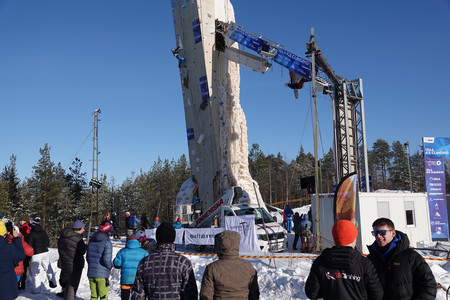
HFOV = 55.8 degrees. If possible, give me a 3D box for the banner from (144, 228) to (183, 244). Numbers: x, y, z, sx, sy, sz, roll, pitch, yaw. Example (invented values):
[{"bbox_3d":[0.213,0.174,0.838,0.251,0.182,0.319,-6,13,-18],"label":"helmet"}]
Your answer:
[{"bbox_3d":[-2.635,3.800,18.600,1.760,0.675,0.060,-1,-8,0],"label":"banner"}]

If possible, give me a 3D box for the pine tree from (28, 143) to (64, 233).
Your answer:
[{"bbox_3d":[-14.280,3.065,34.000,2.900,7.259,2.900,-1,-8,0],"label":"pine tree"}]

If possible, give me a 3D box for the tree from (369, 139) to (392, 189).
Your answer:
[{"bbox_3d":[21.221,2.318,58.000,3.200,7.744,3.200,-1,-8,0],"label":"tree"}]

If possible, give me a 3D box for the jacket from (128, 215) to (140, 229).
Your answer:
[{"bbox_3d":[-5.294,4.226,25.000,0.580,0.795,0.380,-7,-10,37],"label":"jacket"}]

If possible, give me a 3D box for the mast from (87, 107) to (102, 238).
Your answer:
[{"bbox_3d":[-8.106,1.500,26.500,0.900,8.244,0.800,-1,-8,0],"label":"mast"}]

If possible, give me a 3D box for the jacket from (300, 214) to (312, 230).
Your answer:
[{"bbox_3d":[3.605,3.211,18.800,0.500,0.663,0.340,0,-8,-6],"label":"jacket"}]

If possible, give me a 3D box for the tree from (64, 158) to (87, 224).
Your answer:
[{"bbox_3d":[-12.928,3.750,37.000,2.100,6.241,2.100,-1,-8,0],"label":"tree"}]

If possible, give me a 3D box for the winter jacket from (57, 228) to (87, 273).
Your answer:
[{"bbox_3d":[-3.323,2.167,9.200,0.560,0.899,0.400,-8,-11,41],"label":"winter jacket"}]

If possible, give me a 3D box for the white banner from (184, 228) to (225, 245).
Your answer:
[{"bbox_3d":[-0.875,3.802,18.600,1.780,0.705,0.060,-1,-8,0],"label":"white banner"}]

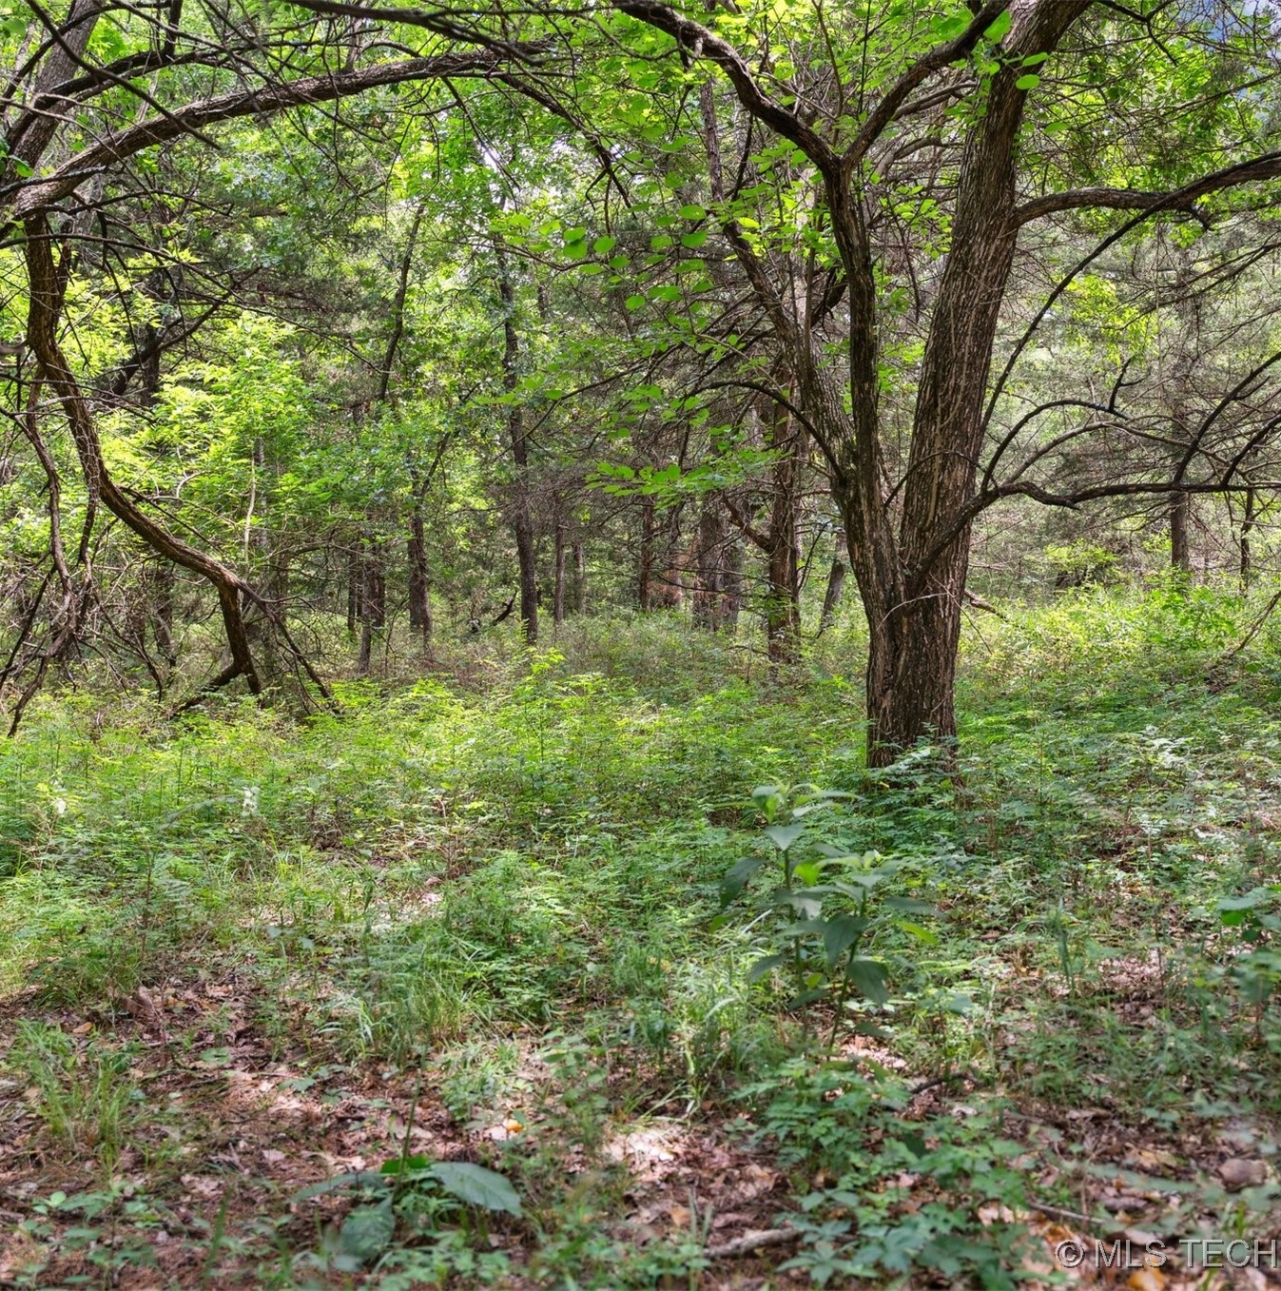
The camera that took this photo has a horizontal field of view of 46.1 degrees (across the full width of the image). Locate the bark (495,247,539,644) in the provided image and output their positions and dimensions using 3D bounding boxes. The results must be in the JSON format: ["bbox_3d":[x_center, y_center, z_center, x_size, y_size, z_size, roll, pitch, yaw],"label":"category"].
[{"bbox_3d":[-1.239,-1.986,15.144,0.228,3.975,0.228,-3,5,-4],"label":"bark"}]

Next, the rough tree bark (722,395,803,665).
[{"bbox_3d":[1.060,-0.999,13.111,0.711,2.257,0.421,0,5,5],"label":"rough tree bark"}]

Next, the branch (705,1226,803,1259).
[{"bbox_3d":[0.210,1.093,2.786,0.216,0.026,0.035,-2,5,-24],"label":"branch"}]

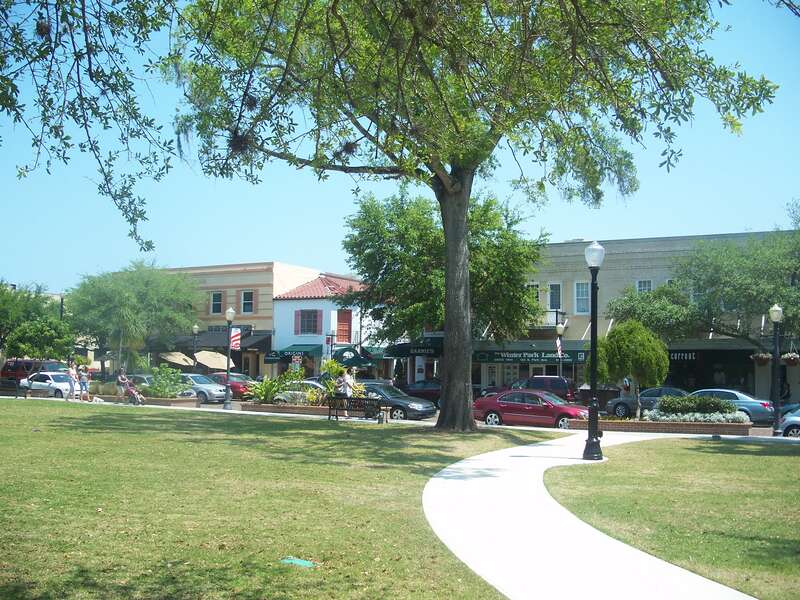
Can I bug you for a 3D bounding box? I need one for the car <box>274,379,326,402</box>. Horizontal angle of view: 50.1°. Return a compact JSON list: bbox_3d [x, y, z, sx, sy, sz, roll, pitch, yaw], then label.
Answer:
[{"bbox_3d":[-4.248,4.263,37.445,4.600,1.400,1.800,-1,-5,31],"label":"car"}]

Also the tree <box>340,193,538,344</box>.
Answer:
[{"bbox_3d":[1.761,-0.054,38.133,9.100,9.600,8.800,-2,-5,30],"label":"tree"}]

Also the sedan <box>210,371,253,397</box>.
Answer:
[{"bbox_3d":[-10.148,4.809,47.943,4.600,1.450,1.800,-1,-5,31],"label":"sedan"}]

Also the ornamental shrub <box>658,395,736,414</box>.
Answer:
[{"bbox_3d":[8.663,3.072,24.900,2.300,0.720,1.000,-1,-5,26],"label":"ornamental shrub"}]

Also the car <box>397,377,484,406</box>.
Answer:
[{"bbox_3d":[2.022,4.637,41.942,4.700,1.470,1.800,-1,-5,31],"label":"car"}]

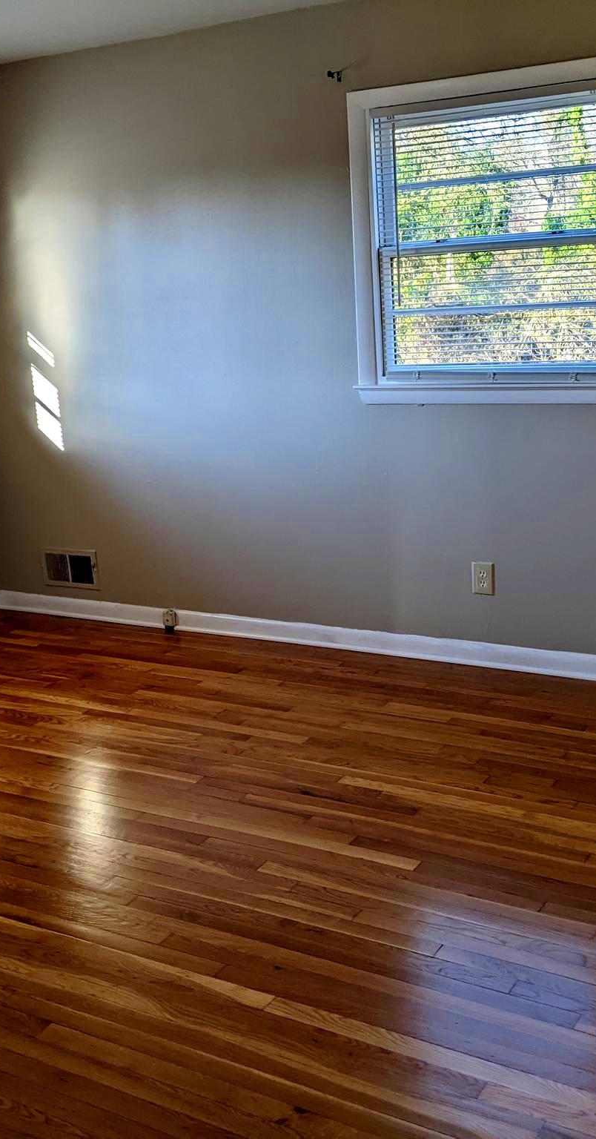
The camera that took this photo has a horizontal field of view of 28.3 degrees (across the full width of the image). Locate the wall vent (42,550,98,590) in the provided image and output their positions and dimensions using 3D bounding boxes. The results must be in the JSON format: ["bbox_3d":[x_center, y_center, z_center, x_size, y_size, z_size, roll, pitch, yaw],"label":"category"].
[{"bbox_3d":[-1.061,0.000,5.492,0.335,0.184,0.025,5,16,30],"label":"wall vent"}]

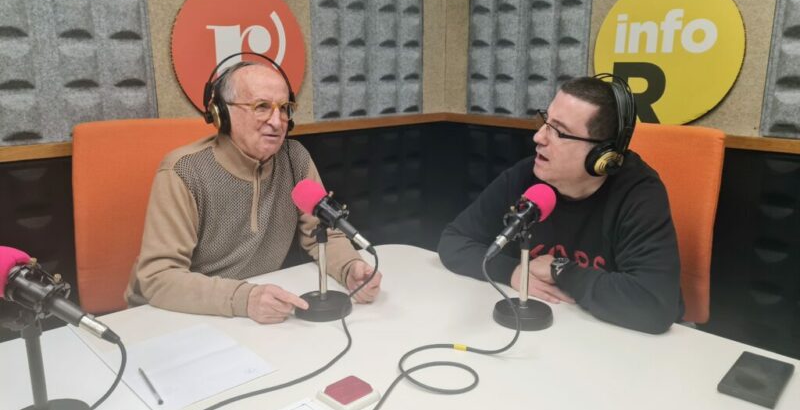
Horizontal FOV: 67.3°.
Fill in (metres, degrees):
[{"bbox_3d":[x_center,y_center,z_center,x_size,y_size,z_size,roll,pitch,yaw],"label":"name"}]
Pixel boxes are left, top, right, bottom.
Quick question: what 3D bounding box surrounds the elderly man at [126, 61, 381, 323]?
[{"bbox_3d":[-0.364,0.285,1.595,0.600,1.290,0.740,-10,16,-37],"label":"elderly man"}]

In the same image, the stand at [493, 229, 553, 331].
[{"bbox_3d":[0.272,0.149,1.304,0.130,0.200,0.130,0,13,0],"label":"stand"}]

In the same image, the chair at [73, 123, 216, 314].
[{"bbox_3d":[-0.569,0.350,1.661,0.540,1.137,0.620,-7,15,-26],"label":"chair"}]

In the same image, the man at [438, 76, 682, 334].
[{"bbox_3d":[0.411,0.304,1.584,0.640,1.252,0.680,12,18,42],"label":"man"}]

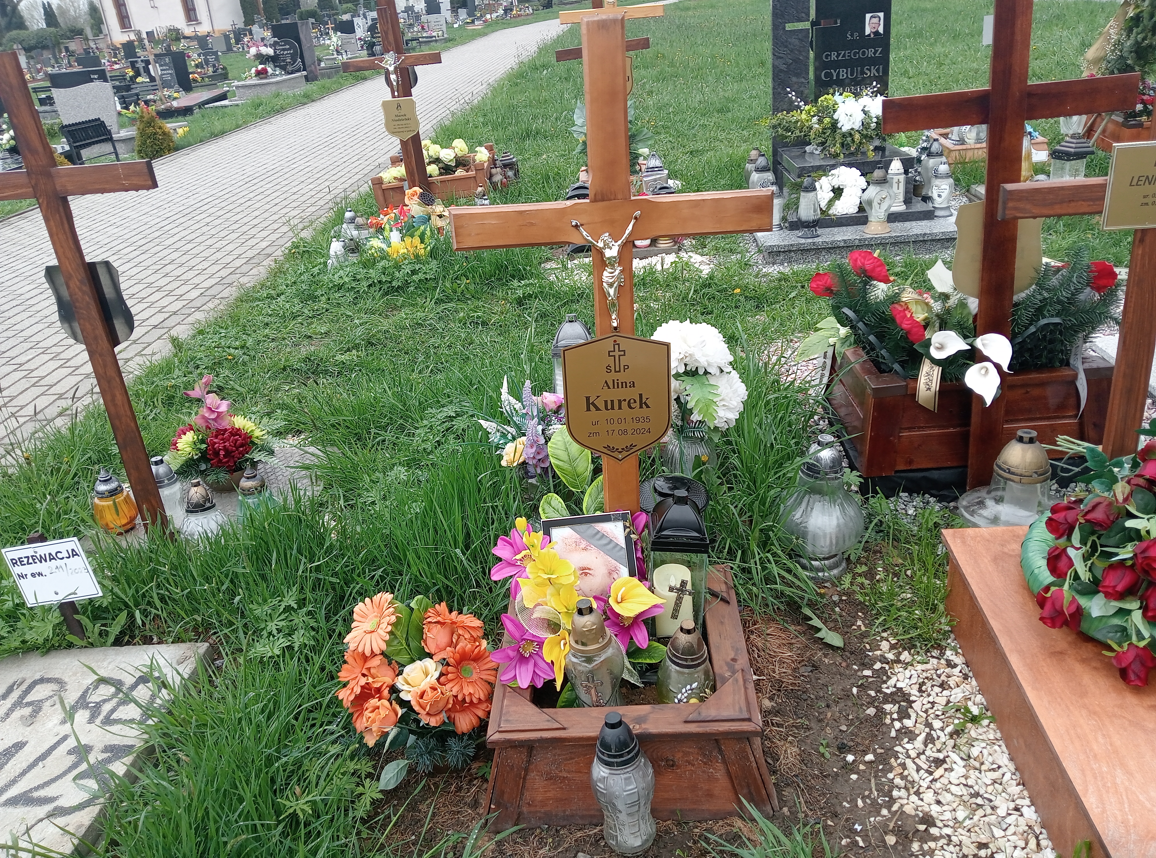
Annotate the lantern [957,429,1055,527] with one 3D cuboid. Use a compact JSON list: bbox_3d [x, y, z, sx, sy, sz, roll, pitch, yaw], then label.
[{"bbox_3d":[1.175,0.128,2.486,0.315,0.285,0.315,-3,25,4],"label":"lantern"}]

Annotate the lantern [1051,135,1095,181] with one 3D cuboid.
[{"bbox_3d":[2.910,-1.530,5.551,0.185,0.355,0.185,-13,26,-15],"label":"lantern"}]

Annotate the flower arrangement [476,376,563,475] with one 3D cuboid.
[{"bbox_3d":[-0.149,0.020,2.725,0.304,0.345,0.264,-4,24,4],"label":"flower arrangement"}]

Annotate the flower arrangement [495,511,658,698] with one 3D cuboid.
[{"bbox_3d":[0.001,0.354,1.830,0.330,0.300,0.230,-3,25,4],"label":"flower arrangement"}]

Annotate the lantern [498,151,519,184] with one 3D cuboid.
[{"bbox_3d":[-0.493,-1.861,6.661,0.145,0.250,0.145,-3,25,5],"label":"lantern"}]

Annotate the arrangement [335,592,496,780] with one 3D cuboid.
[{"bbox_3d":[-0.314,0.503,1.818,0.315,0.335,0.284,-4,24,4],"label":"arrangement"}]

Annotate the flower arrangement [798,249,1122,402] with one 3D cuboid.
[{"bbox_3d":[1.067,-0.299,2.638,0.913,0.406,0.467,-4,24,4],"label":"flower arrangement"}]

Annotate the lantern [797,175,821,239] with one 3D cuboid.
[{"bbox_3d":[1.097,-1.058,4.447,0.114,0.294,0.114,-4,24,4],"label":"lantern"}]

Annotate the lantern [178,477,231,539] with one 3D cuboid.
[{"bbox_3d":[-0.993,0.215,2.467,0.125,0.185,0.125,-3,25,5],"label":"lantern"}]

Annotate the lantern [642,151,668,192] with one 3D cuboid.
[{"bbox_3d":[0.435,-1.455,5.454,0.147,0.315,0.142,-4,24,4],"label":"lantern"}]

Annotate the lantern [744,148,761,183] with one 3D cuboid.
[{"bbox_3d":[1.044,-1.506,5.552,0.132,0.304,0.132,-4,24,4],"label":"lantern"}]

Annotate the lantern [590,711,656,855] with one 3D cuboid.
[{"bbox_3d":[0.076,0.620,1.663,0.113,0.290,0.113,-3,25,4],"label":"lantern"}]

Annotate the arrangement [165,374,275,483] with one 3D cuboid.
[{"bbox_3d":[-1.053,0.015,2.721,0.320,0.340,0.270,-3,25,5],"label":"arrangement"}]

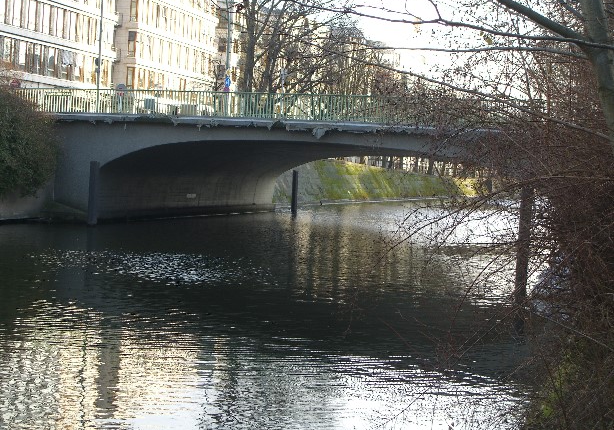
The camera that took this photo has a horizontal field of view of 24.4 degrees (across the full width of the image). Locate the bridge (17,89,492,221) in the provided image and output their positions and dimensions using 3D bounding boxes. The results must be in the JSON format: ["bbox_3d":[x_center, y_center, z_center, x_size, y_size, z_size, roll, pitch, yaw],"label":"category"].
[{"bbox_3d":[1.017,-2.314,71.306,22.586,5.750,24.500,3,2,12],"label":"bridge"}]

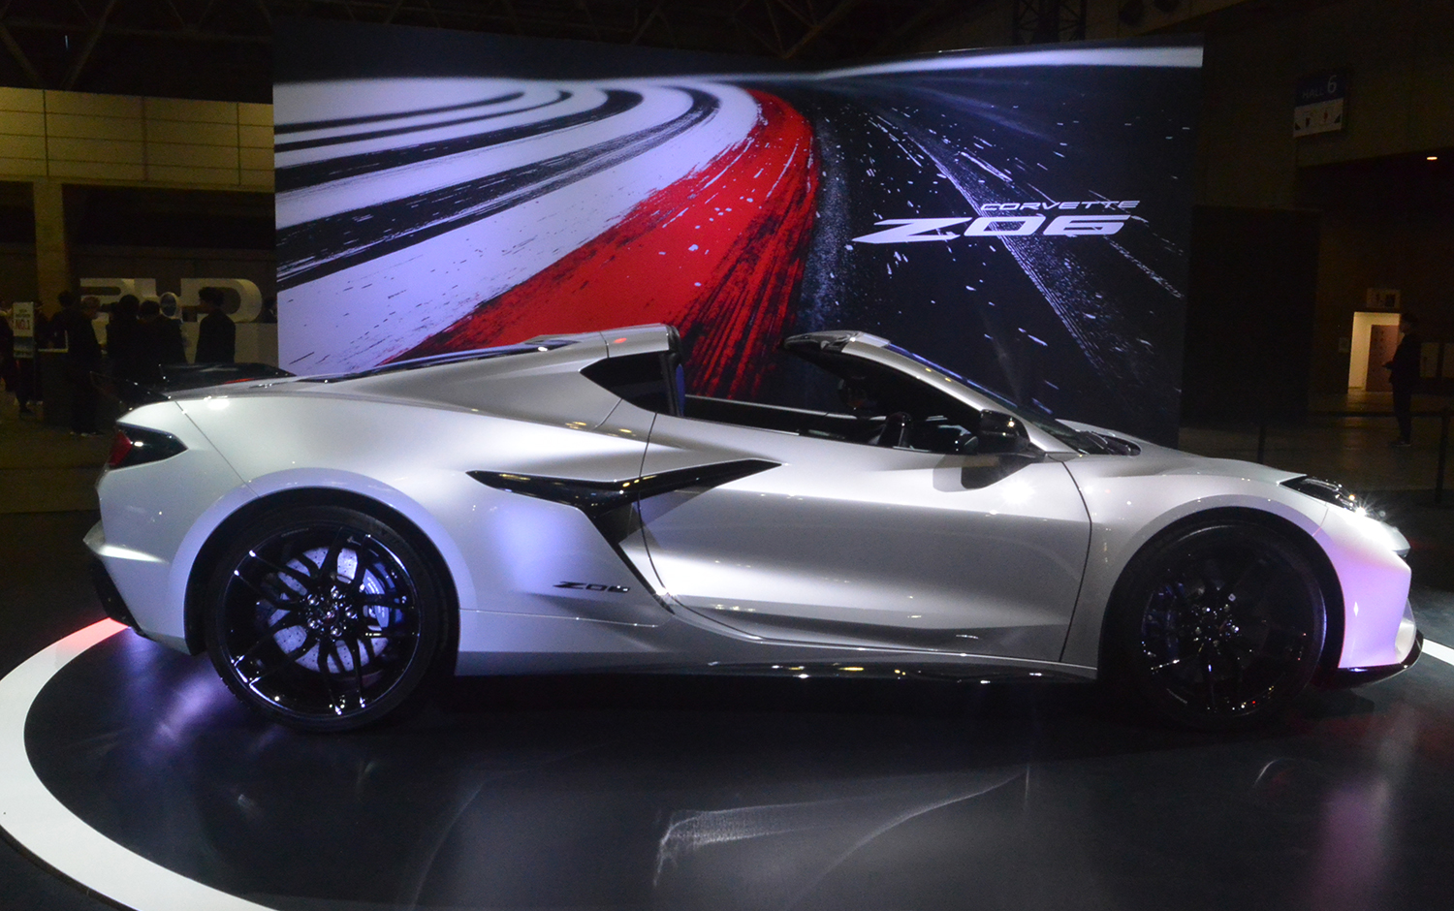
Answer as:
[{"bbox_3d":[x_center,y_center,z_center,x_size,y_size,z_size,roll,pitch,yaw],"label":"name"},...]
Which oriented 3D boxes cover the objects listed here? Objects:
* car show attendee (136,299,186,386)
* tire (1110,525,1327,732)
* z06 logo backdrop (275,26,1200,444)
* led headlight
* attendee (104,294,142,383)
[{"bbox_3d":[-5.857,-0.791,13.392,0.480,1.620,0.310,1,7,-6],"label":"car show attendee"},{"bbox_3d":[1.528,0.513,4.093,0.670,0.670,0.270,1,7,-4],"label":"tire"},{"bbox_3d":[0.034,-1.171,8.472,5.580,3.000,1.160,1,7,0],"label":"z06 logo backdrop"},{"bbox_3d":[1.967,0.127,4.250,0.350,0.130,0.340,1,7,-4],"label":"led headlight"},{"bbox_3d":[-6.162,-0.823,13.294,0.470,1.650,0.300,1,7,0],"label":"attendee"}]

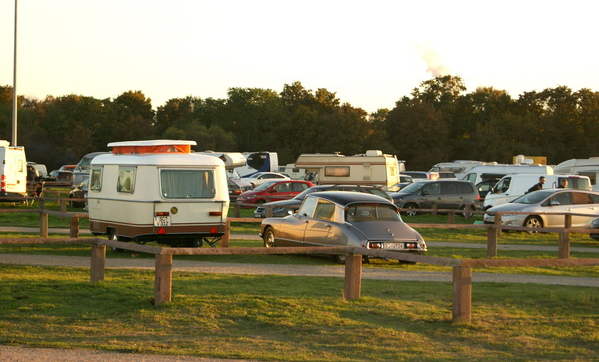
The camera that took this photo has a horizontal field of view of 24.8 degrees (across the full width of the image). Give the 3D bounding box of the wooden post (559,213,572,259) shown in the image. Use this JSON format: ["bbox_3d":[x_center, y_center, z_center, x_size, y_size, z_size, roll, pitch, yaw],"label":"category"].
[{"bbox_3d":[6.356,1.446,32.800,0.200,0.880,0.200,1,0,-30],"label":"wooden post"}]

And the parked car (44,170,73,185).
[{"bbox_3d":[-20.141,-0.157,116.000,1.750,1.470,4.300,1,0,-26],"label":"parked car"}]

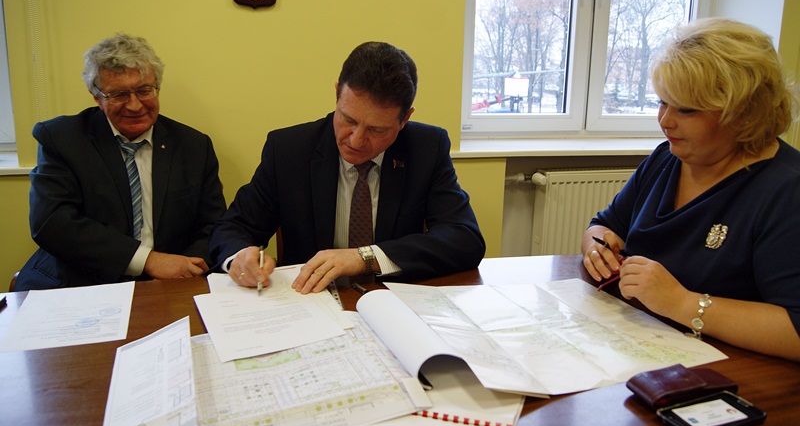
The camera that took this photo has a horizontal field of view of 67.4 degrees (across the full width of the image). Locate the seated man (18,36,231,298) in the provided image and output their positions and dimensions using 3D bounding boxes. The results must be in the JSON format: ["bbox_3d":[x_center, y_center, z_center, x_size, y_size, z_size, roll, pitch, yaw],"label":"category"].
[{"bbox_3d":[-0.634,0.230,1.411,0.580,1.280,0.720,-4,13,-22],"label":"seated man"}]

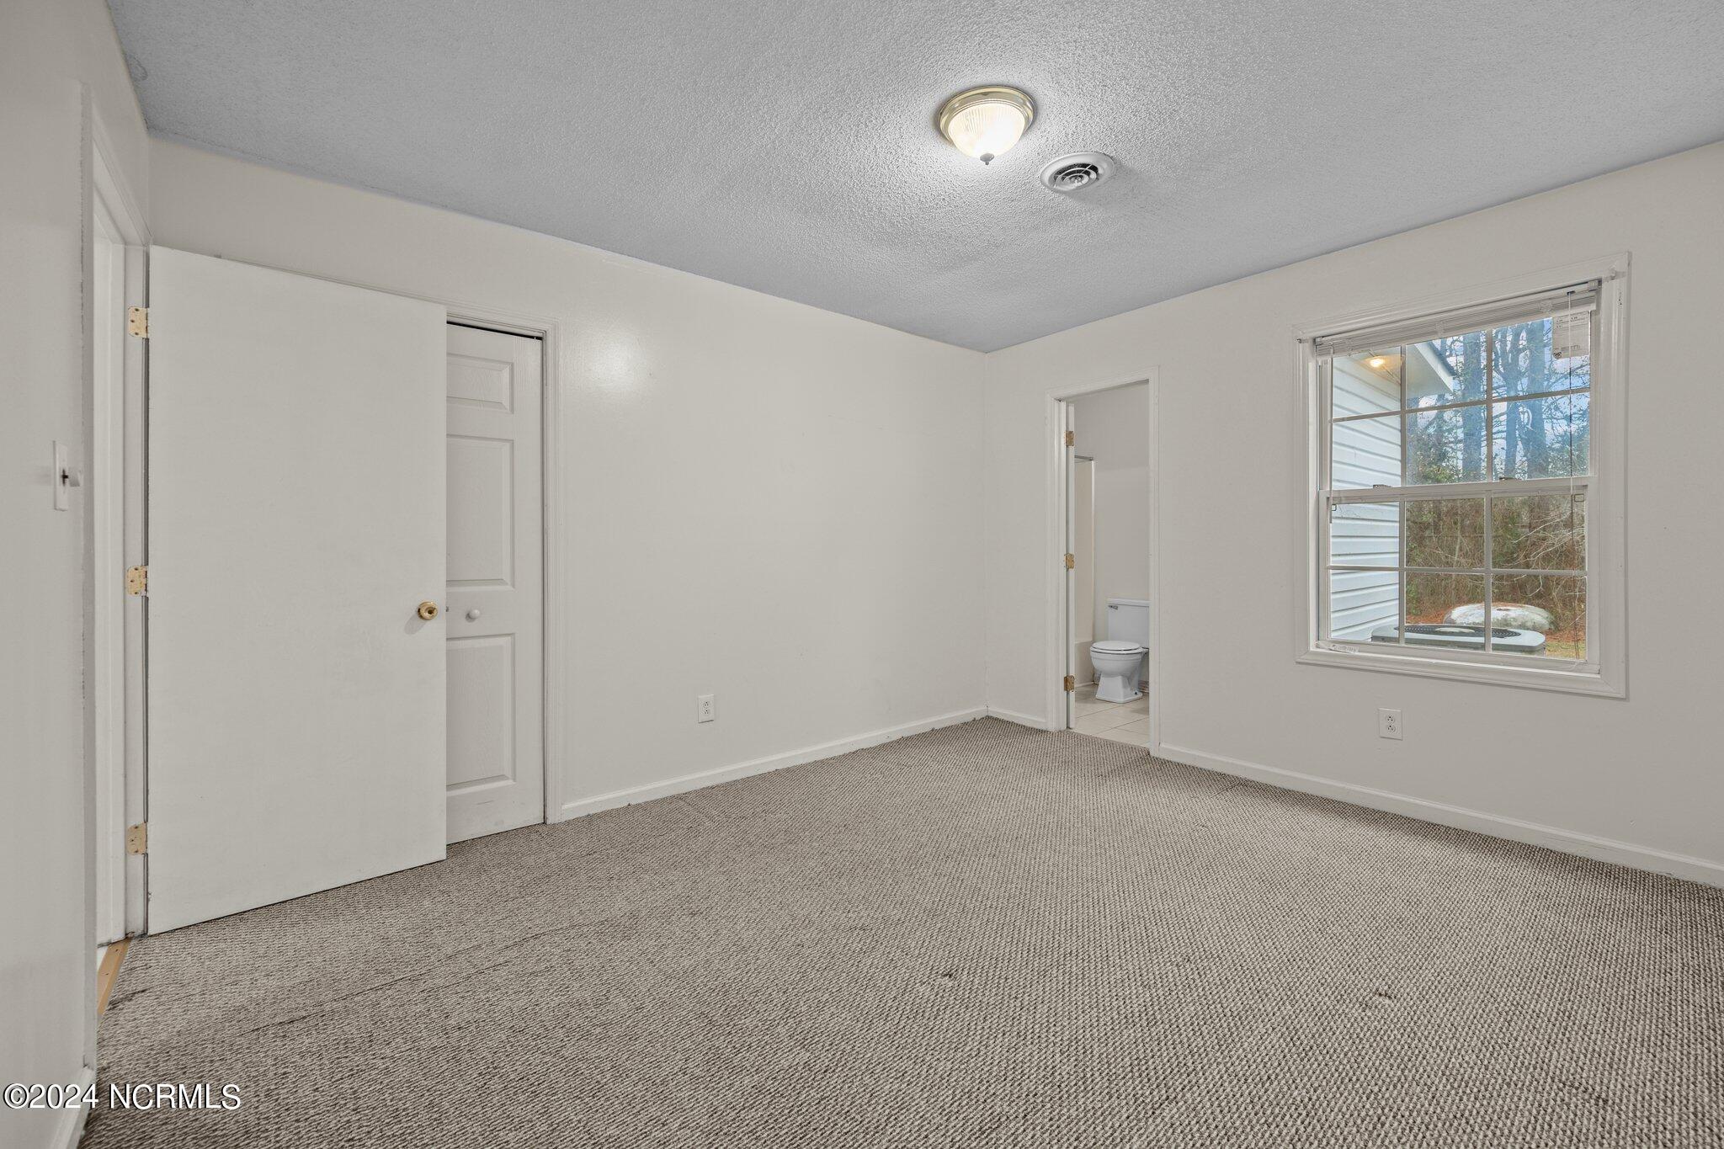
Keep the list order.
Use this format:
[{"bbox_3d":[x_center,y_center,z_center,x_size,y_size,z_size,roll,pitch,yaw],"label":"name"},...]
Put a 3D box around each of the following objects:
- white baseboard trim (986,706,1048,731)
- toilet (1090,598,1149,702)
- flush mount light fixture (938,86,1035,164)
[{"bbox_3d":[0.971,0.929,4.290,0.015,0.066,0.480,-1,1,-40],"label":"white baseboard trim"},{"bbox_3d":[2.064,0.581,5.219,0.710,0.735,0.470,-1,1,-40],"label":"toilet"},{"bbox_3d":[0.379,-1.319,2.030,0.283,0.150,0.283,0,1,0],"label":"flush mount light fixture"}]

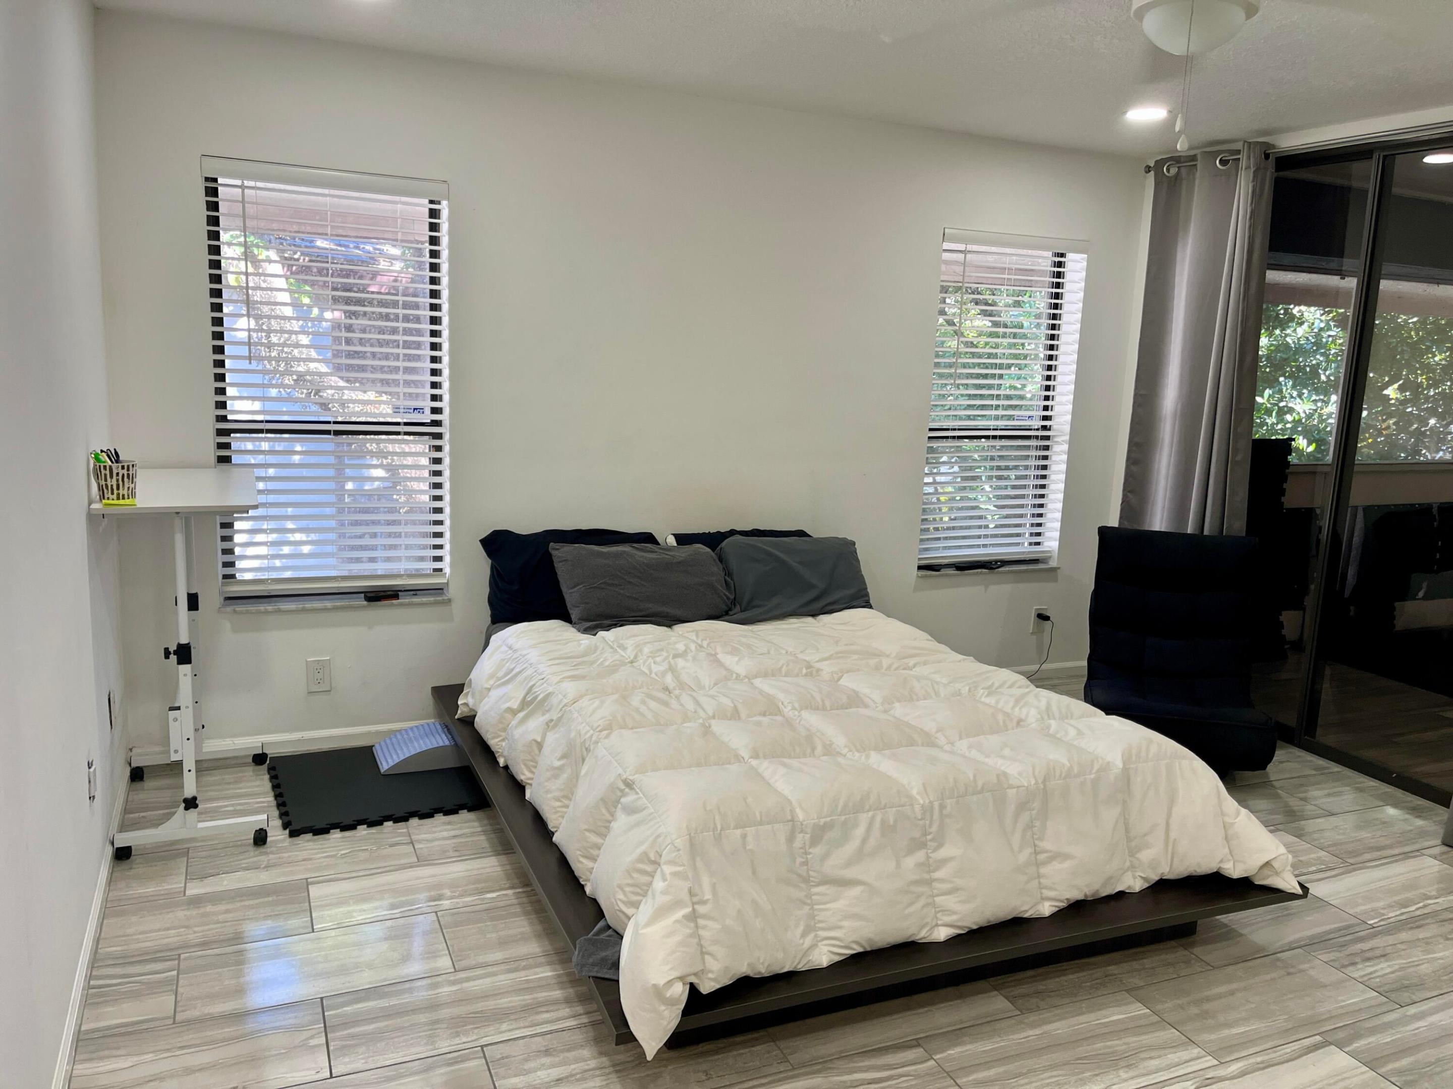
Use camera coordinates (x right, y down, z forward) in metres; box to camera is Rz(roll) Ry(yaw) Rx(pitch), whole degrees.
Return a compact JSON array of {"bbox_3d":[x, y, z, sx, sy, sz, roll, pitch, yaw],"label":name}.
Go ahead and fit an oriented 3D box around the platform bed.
[{"bbox_3d":[0.189,0.806,3.465,1.847,0.204,2.233,-2,11,-23],"label":"platform bed"}]

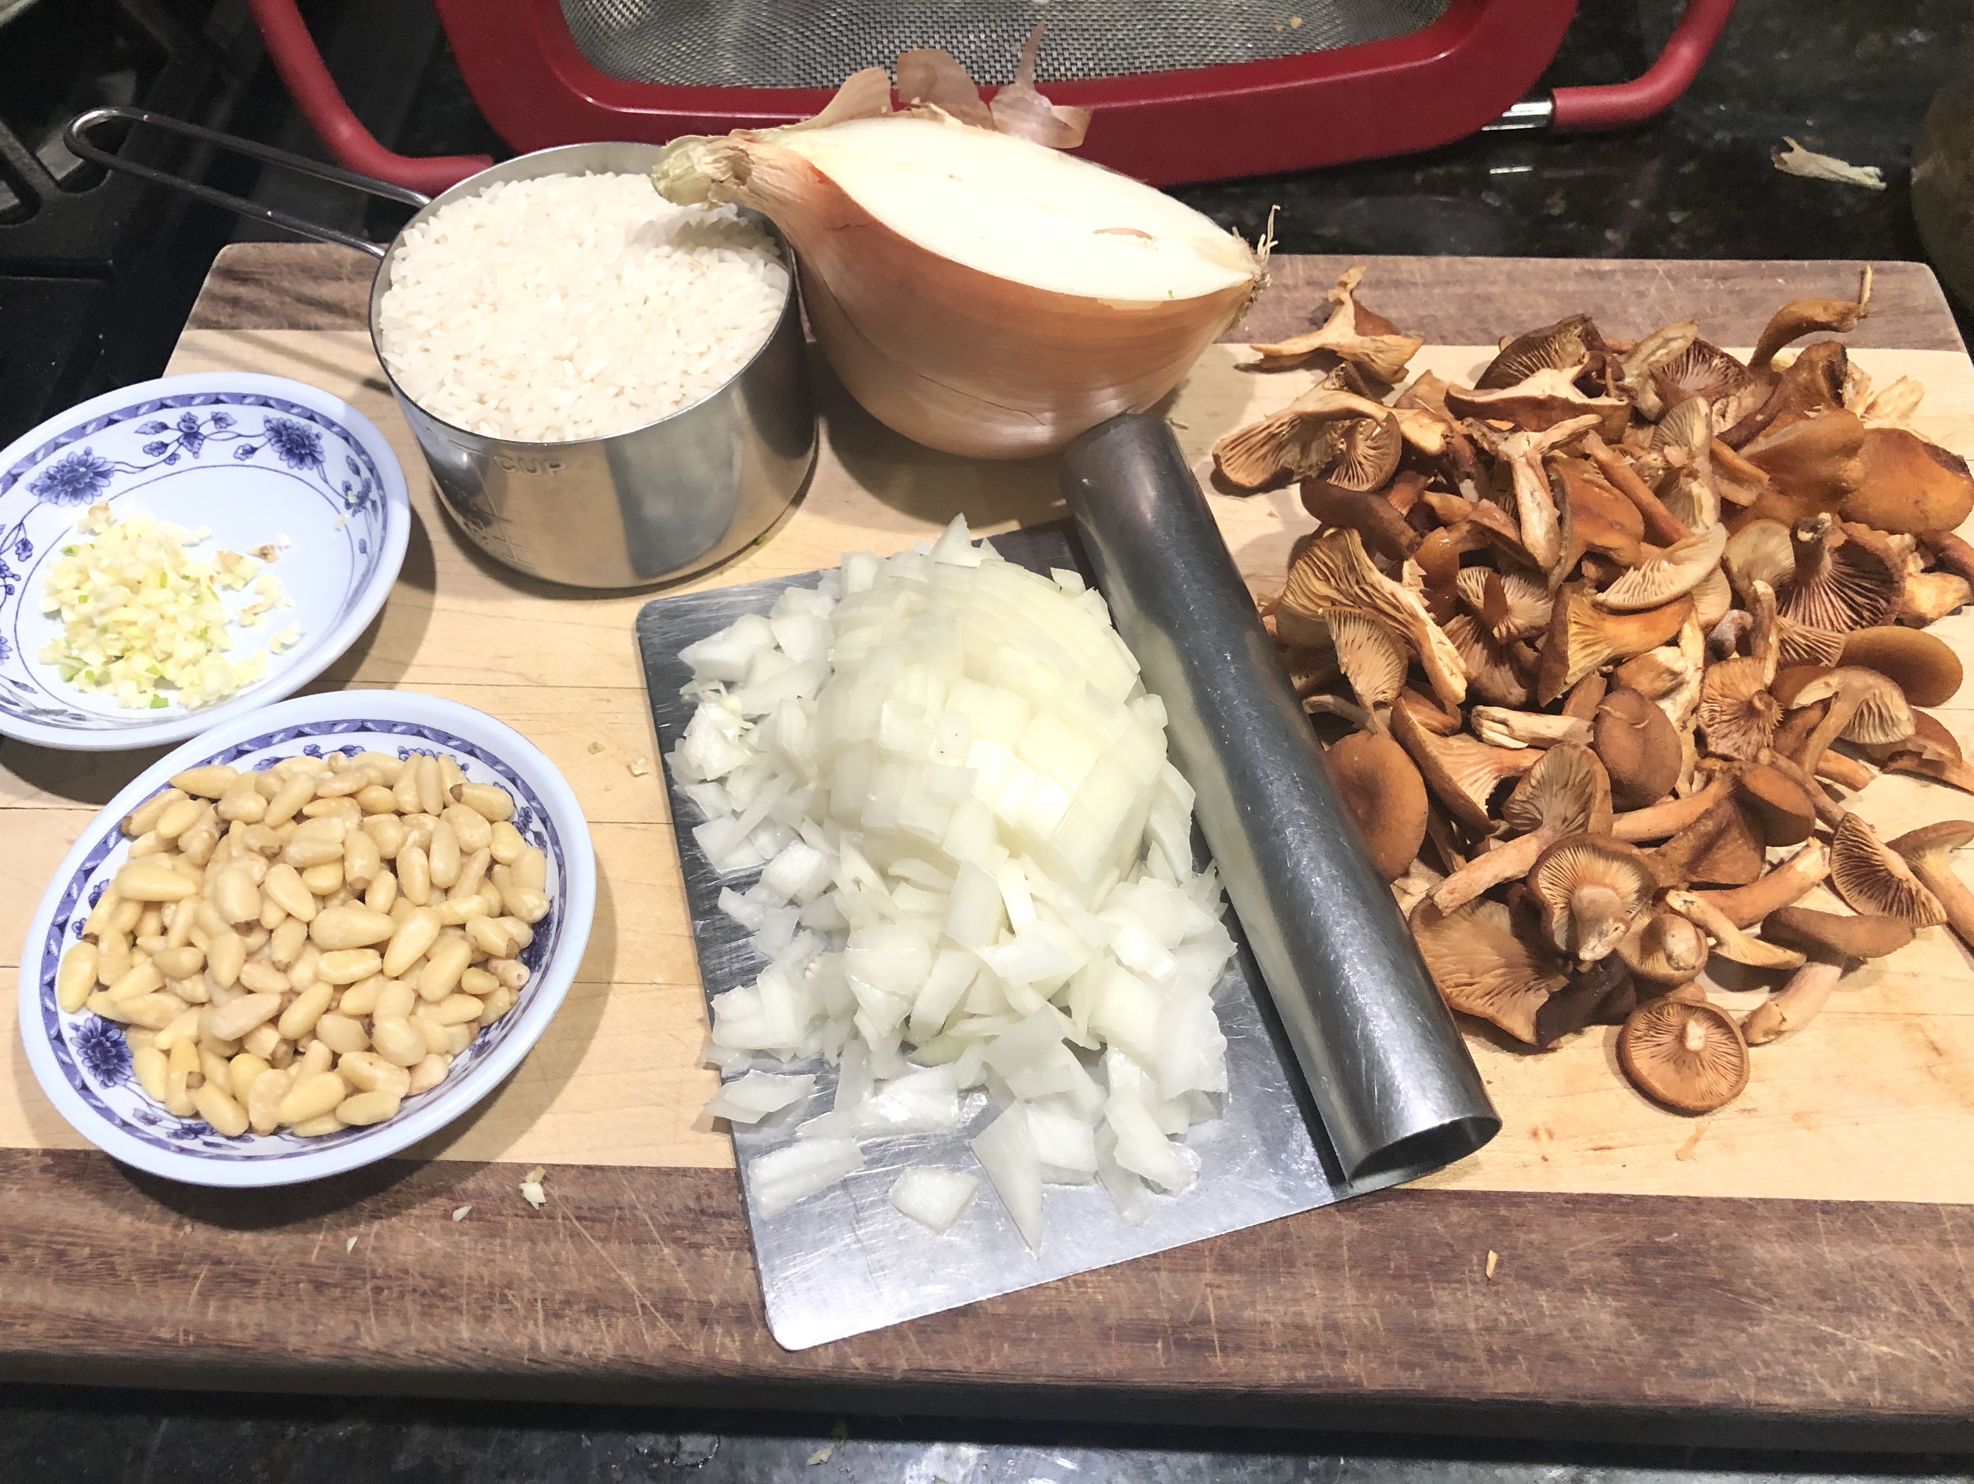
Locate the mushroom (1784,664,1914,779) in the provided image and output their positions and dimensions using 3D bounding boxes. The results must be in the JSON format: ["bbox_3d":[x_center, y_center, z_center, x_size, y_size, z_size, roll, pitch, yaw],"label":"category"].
[{"bbox_3d":[0.159,-0.004,0.295,0.022,0.016,0.022,25,72,0],"label":"mushroom"}]

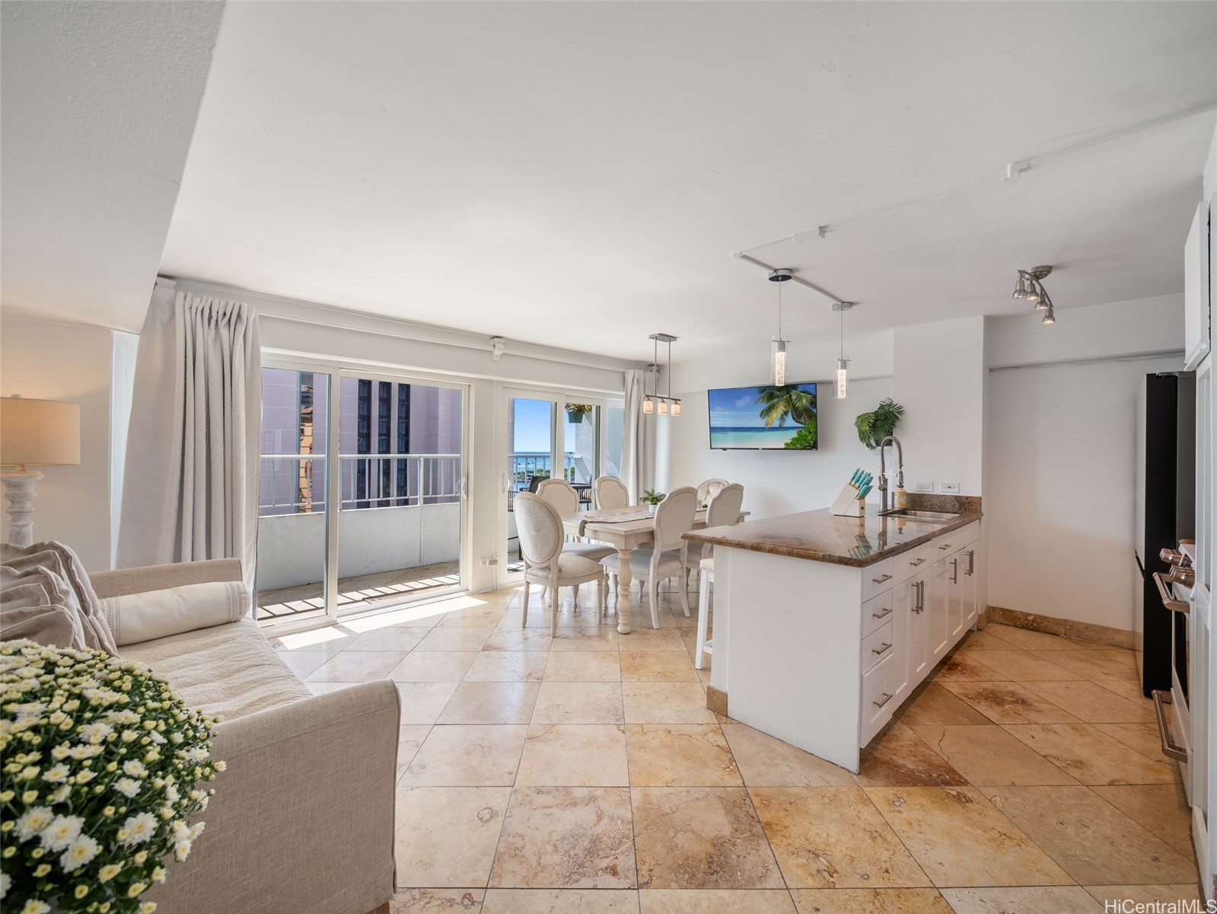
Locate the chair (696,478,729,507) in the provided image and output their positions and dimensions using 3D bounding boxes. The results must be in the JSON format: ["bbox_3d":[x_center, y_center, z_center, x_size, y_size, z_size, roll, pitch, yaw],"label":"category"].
[{"bbox_3d":[1.023,0.788,5.240,0.620,1.060,0.520,0,0,-43],"label":"chair"}]

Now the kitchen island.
[{"bbox_3d":[1.665,0.873,3.274,2.560,0.905,0.890,0,0,-44],"label":"kitchen island"}]

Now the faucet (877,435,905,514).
[{"bbox_3d":[2.145,0.140,3.728,0.090,0.570,0.190,0,0,-40],"label":"faucet"}]

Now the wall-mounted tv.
[{"bbox_3d":[1.553,-0.388,5.026,1.090,0.640,0.070,0,6,34],"label":"wall-mounted tv"}]

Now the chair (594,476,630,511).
[{"bbox_3d":[0.260,0.772,5.075,0.530,1.090,0.640,0,0,-43],"label":"chair"}]

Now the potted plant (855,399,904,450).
[{"bbox_3d":[2.294,-0.282,4.168,0.370,0.410,0.300,0,1,41],"label":"potted plant"}]

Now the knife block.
[{"bbox_3d":[1.678,0.293,3.474,0.100,0.236,0.200,-1,1,-45],"label":"knife block"}]

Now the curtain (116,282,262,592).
[{"bbox_3d":[-2.637,0.145,3.167,0.240,2.320,0.660,0,0,45],"label":"curtain"}]

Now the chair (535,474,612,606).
[{"bbox_3d":[-0.315,0.771,4.518,0.510,1.070,0.620,-1,1,-45],"label":"chair"}]

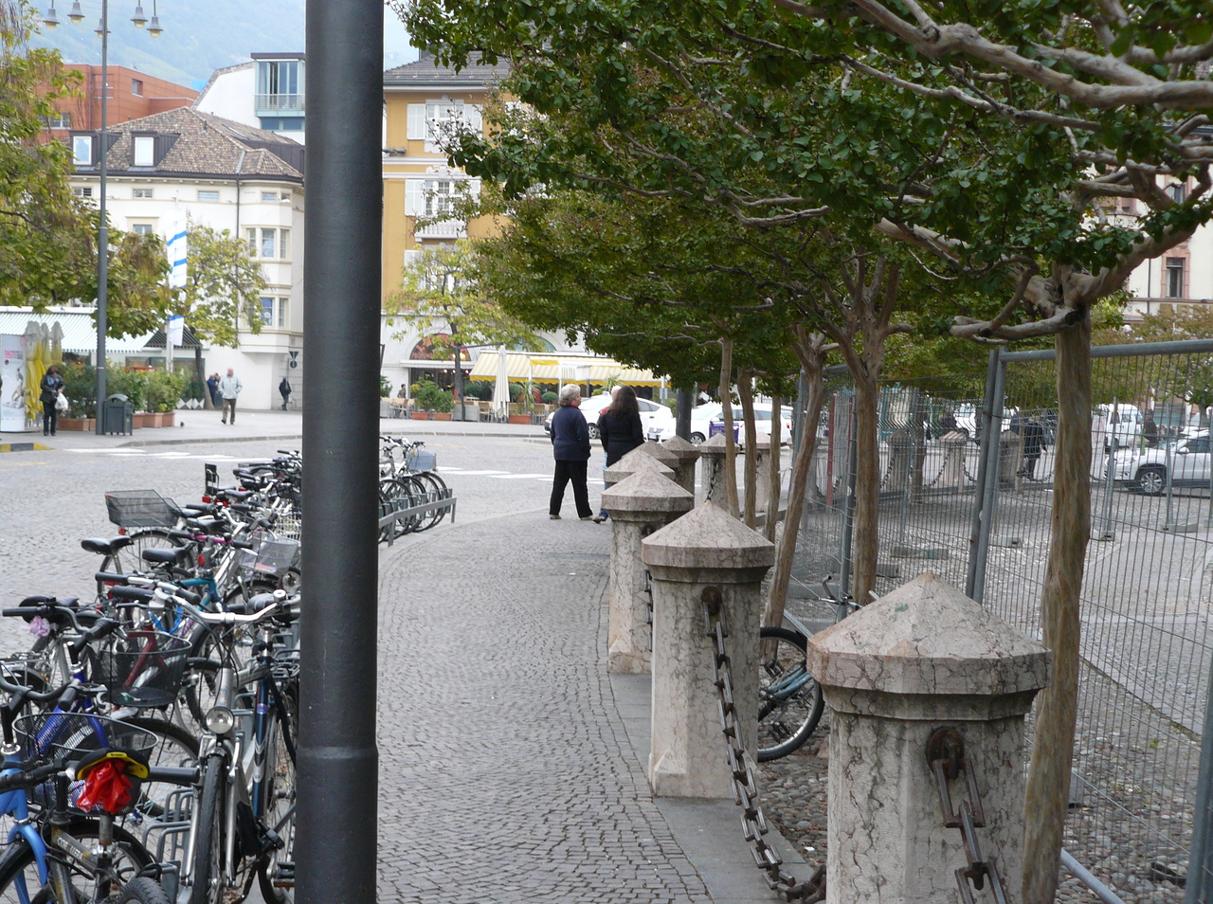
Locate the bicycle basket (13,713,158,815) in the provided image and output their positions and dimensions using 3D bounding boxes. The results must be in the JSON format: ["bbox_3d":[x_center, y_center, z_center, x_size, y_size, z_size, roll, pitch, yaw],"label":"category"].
[{"bbox_3d":[-1.148,0.692,4.850,0.270,0.200,0.340,3,2,40],"label":"bicycle basket"}]

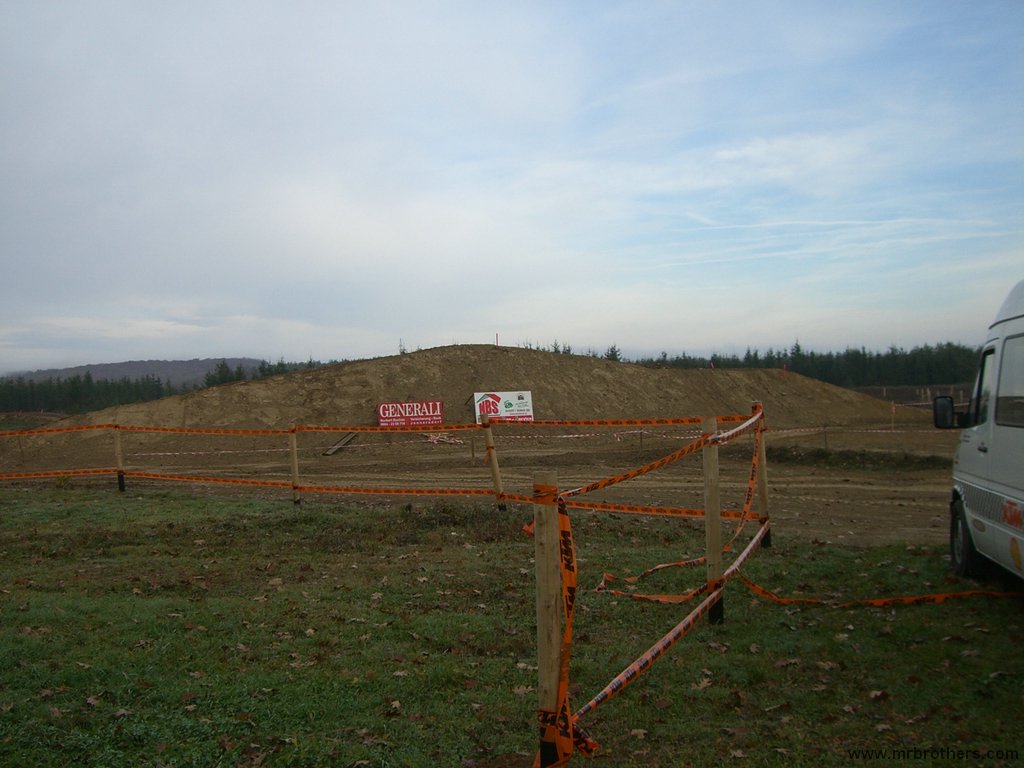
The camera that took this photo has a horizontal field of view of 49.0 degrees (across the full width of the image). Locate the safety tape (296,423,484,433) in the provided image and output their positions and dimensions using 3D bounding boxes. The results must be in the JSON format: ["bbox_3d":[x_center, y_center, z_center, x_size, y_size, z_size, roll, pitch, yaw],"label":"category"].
[{"bbox_3d":[-2.012,0.684,17.454,0.020,0.091,4.620,-1,-1,-45],"label":"safety tape"}]

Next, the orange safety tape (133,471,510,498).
[{"bbox_3d":[-3.721,1.697,18.907,9.740,0.228,0.398,-2,-1,41],"label":"orange safety tape"}]

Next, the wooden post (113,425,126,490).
[{"bbox_3d":[-7.723,1.444,22.090,0.105,1.362,0.105,-6,-1,-20],"label":"wooden post"}]

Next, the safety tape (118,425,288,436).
[{"bbox_3d":[-5.747,0.855,20.635,4.753,0.106,0.020,0,0,36],"label":"safety tape"}]

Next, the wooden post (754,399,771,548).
[{"bbox_3d":[2.687,0.975,12.059,0.105,1.545,0.105,-4,-1,12],"label":"wooden post"}]

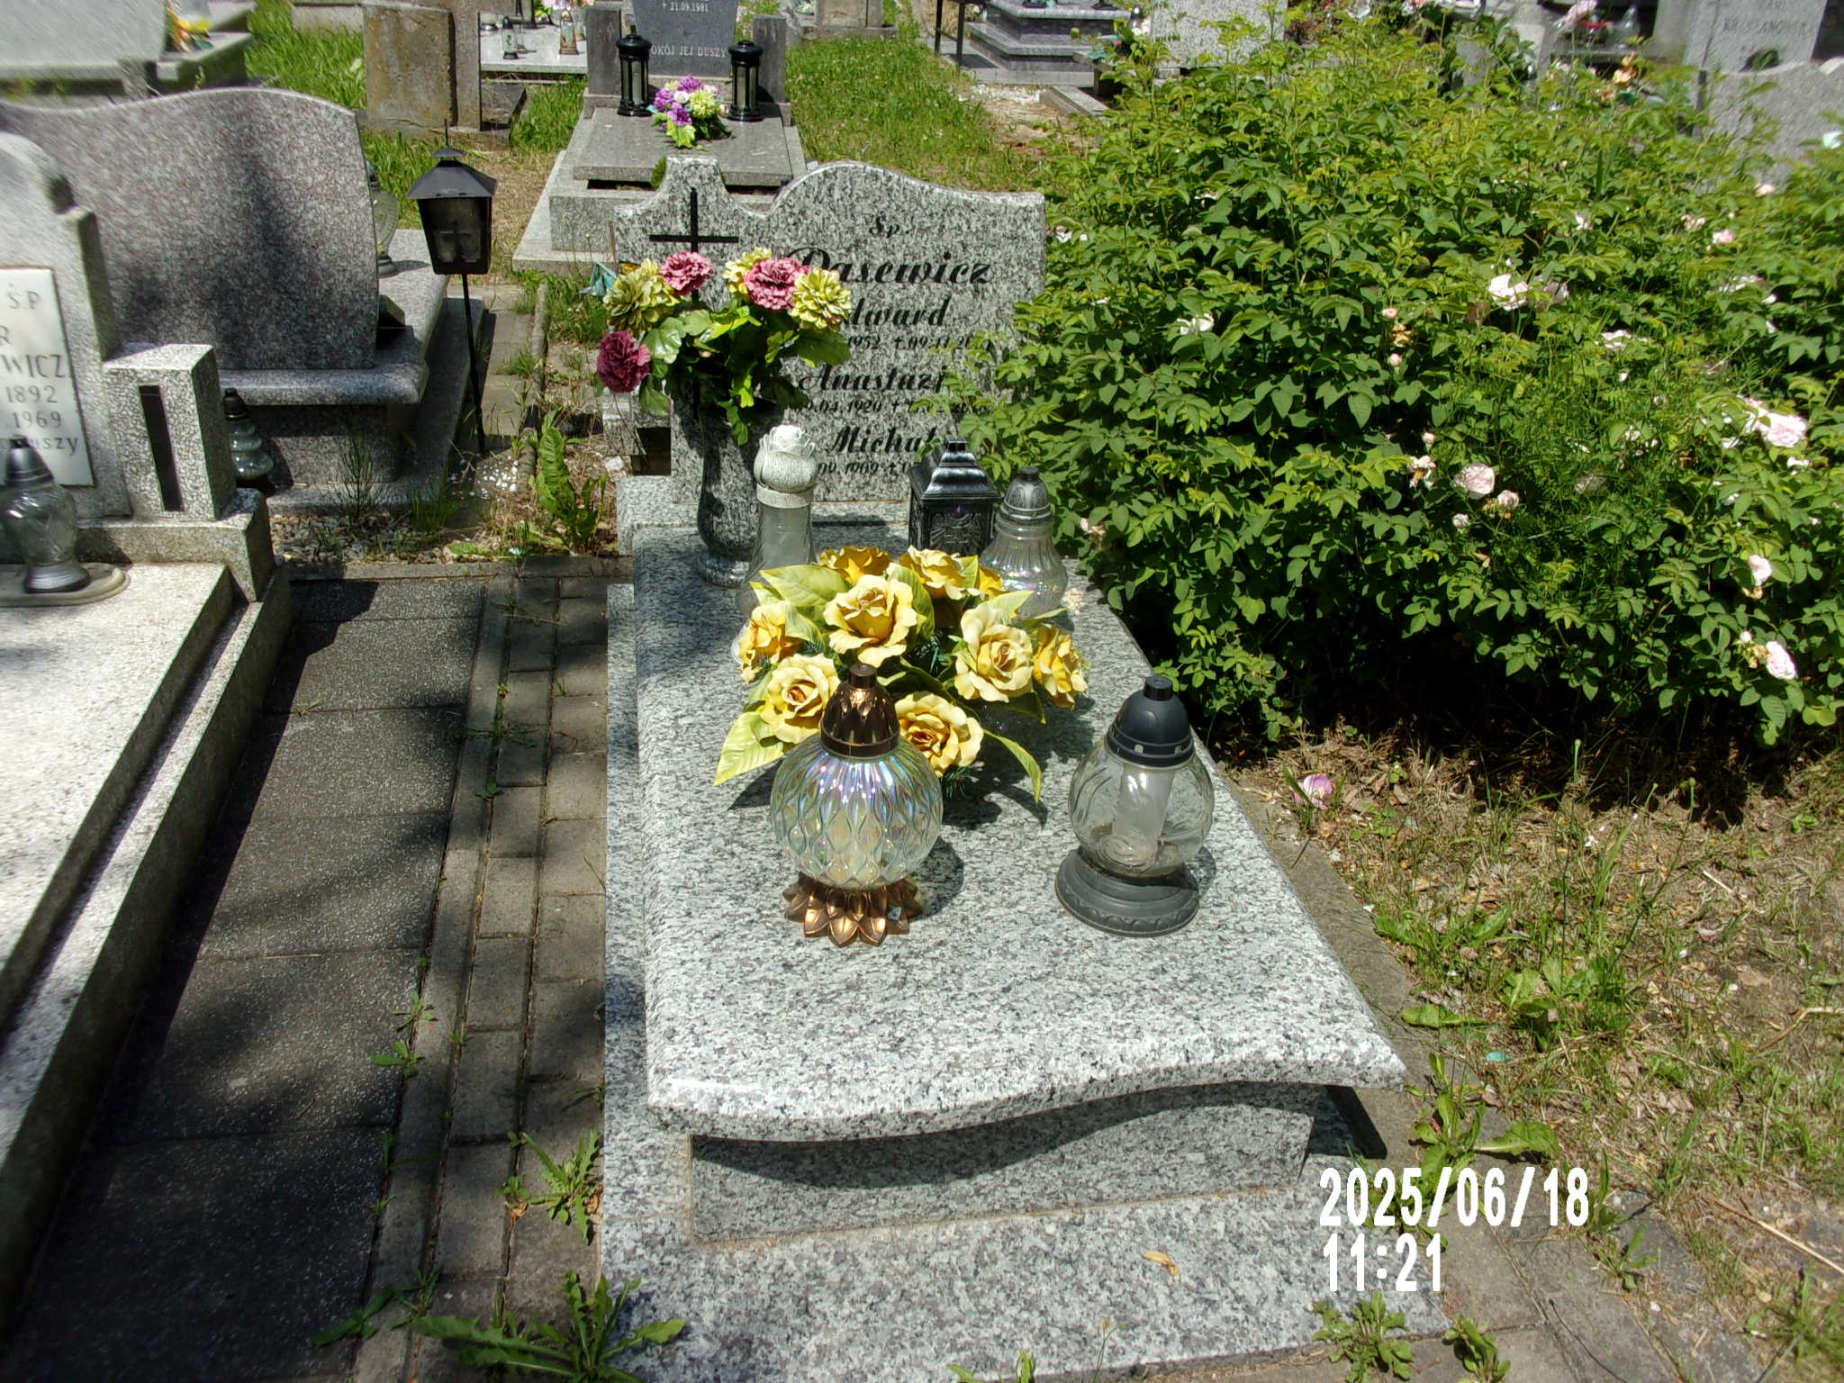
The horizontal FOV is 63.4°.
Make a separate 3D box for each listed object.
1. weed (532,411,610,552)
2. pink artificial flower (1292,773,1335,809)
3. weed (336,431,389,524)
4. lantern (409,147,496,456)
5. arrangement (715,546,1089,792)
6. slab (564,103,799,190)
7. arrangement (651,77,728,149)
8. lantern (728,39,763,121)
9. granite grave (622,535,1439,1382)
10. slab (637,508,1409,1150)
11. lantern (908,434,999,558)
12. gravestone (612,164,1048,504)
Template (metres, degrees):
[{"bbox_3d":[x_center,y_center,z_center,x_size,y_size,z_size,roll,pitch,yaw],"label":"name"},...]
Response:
[{"bbox_3d":[-0.773,-0.465,3.300,0.175,0.320,0.200,-2,30,-10],"label":"weed"},{"bbox_3d":[0.693,0.169,2.623,0.078,0.055,0.060,-14,34,-29],"label":"pink artificial flower"},{"bbox_3d":[-1.274,-0.497,3.398,0.120,0.210,0.120,-2,30,-10],"label":"weed"},{"bbox_3d":[-1.104,-0.921,3.608,0.195,0.770,0.195,-2,31,-11],"label":"lantern"},{"bbox_3d":[-0.030,-0.039,2.056,0.510,0.260,0.440,-2,31,-11],"label":"arrangement"},{"bbox_3d":[-0.994,-2.319,6.321,0.830,0.050,1.380,-1,30,-8],"label":"slab"},{"bbox_3d":[-0.975,-2.418,6.195,0.310,0.240,0.300,-2,31,-11],"label":"arrangement"},{"bbox_3d":[-0.797,-2.760,6.725,0.160,0.320,0.160,-2,30,-10],"label":"lantern"},{"bbox_3d":[-0.026,0.141,2.374,0.940,0.280,1.960,-2,30,-10],"label":"granite grave"},{"bbox_3d":[0.010,0.070,2.203,0.842,0.057,1.465,-2,31,-11],"label":"slab"},{"bbox_3d":[0.051,-0.321,2.578,0.132,0.255,0.138,-2,31,-11],"label":"lantern"},{"bbox_3d":[-0.174,-0.690,2.902,0.809,0.661,0.080,-2,31,-10],"label":"gravestone"}]

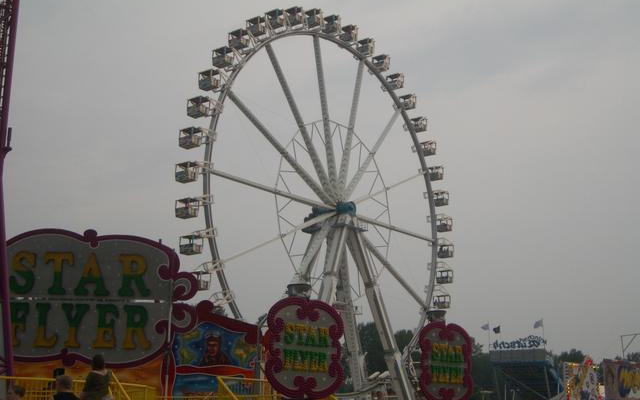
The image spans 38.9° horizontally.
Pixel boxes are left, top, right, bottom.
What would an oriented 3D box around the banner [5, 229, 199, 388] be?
[{"bbox_3d":[-6.365,3.192,26.044,5.700,4.860,0.250,2,-14,-6],"label":"banner"}]

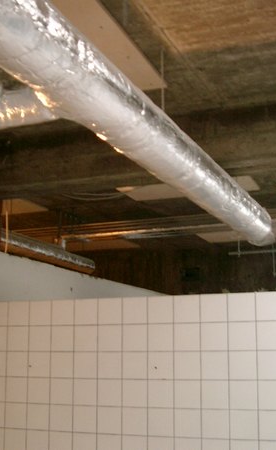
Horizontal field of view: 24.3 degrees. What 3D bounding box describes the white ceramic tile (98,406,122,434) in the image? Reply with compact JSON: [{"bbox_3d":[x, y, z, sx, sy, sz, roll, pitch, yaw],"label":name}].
[{"bbox_3d":[-0.157,1.072,3.522,0.150,0.150,0.008,-5,-13,21],"label":"white ceramic tile"}]

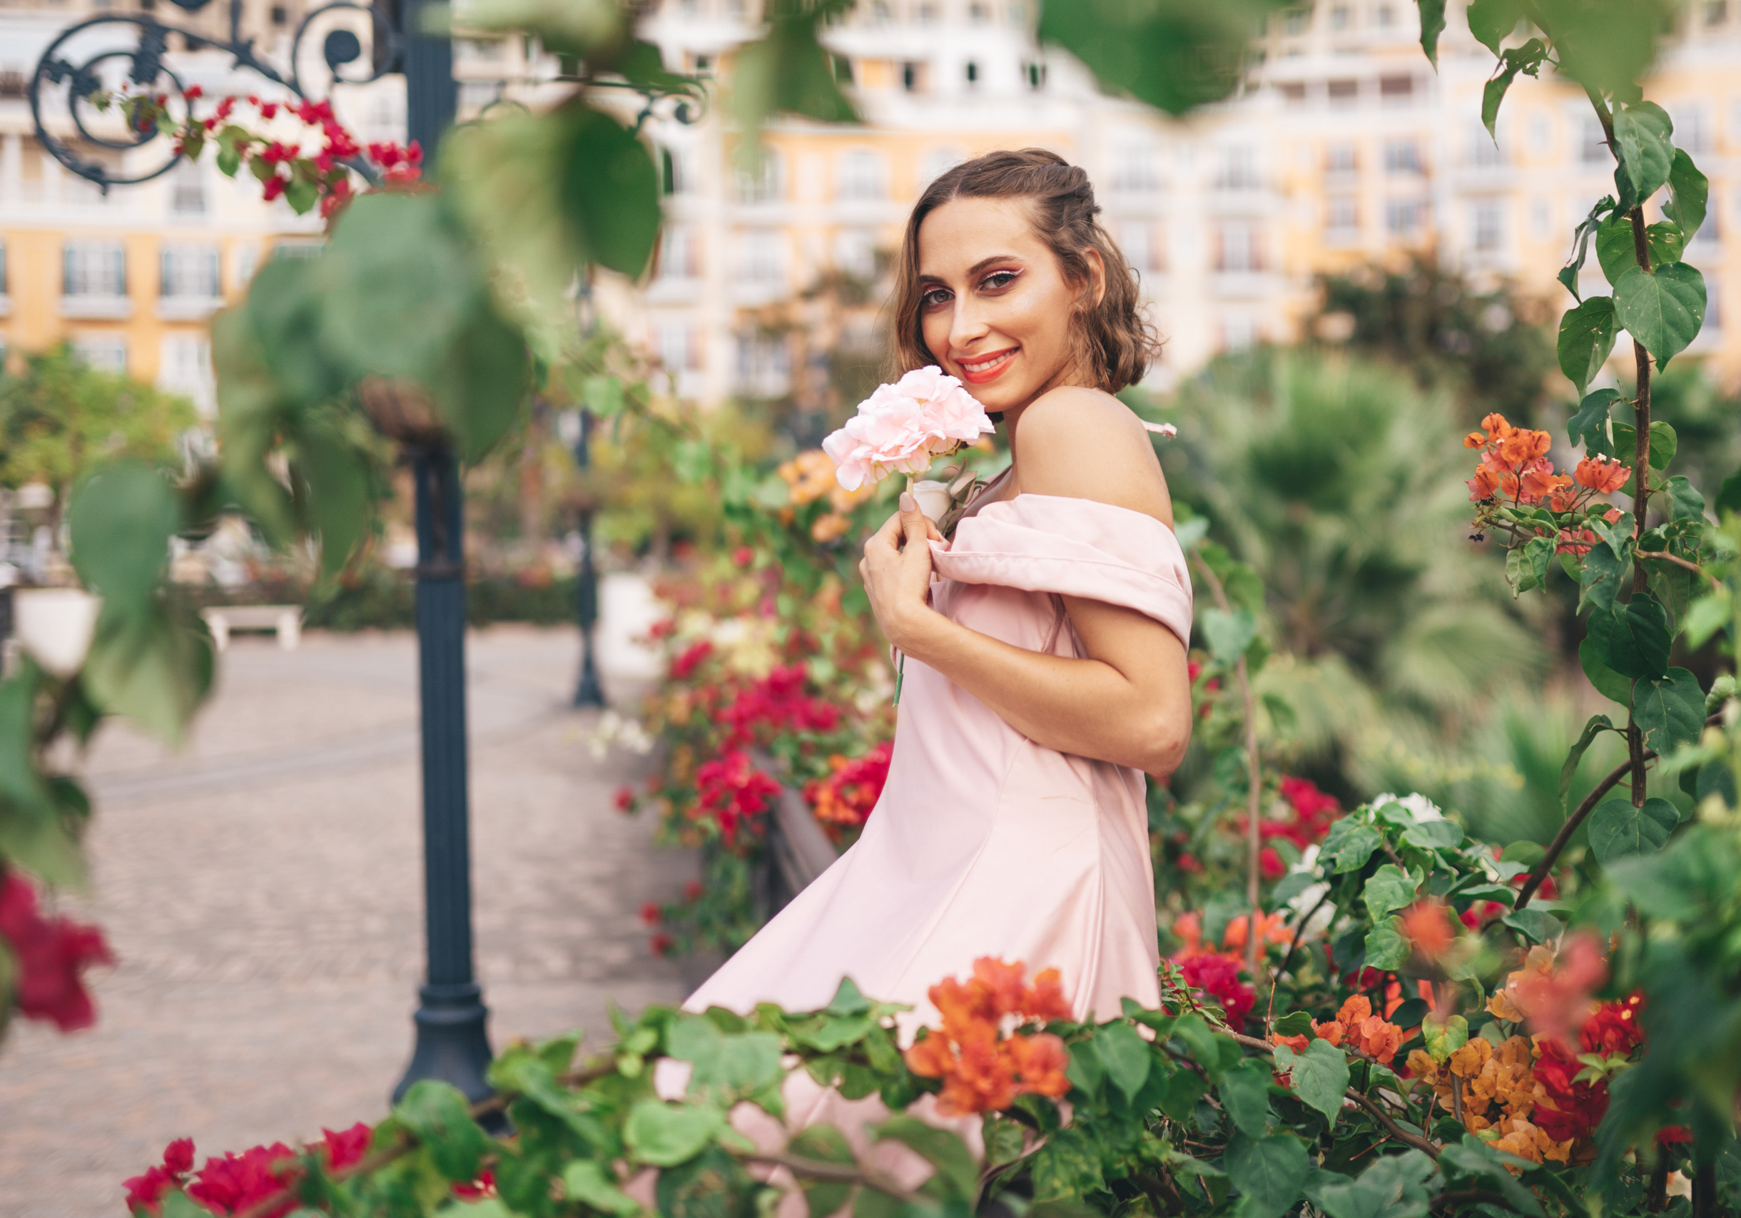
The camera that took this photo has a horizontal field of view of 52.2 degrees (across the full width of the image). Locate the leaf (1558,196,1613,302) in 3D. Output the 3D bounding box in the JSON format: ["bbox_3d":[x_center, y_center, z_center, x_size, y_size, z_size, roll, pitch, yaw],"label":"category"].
[{"bbox_3d":[0.624,-0.313,1.550,0.035,0.093,0.040,20,-4,-44],"label":"leaf"}]

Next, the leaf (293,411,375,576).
[{"bbox_3d":[-0.260,-0.054,0.860,0.040,0.078,0.025,-2,2,-37],"label":"leaf"}]

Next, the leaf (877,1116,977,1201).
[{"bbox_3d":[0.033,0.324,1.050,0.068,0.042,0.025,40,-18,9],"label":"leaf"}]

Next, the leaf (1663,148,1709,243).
[{"bbox_3d":[0.692,-0.351,1.510,0.043,0.080,0.030,-1,3,-17],"label":"leaf"}]

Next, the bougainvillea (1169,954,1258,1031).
[{"bbox_3d":[0.332,0.369,1.720,0.085,0.077,0.075,0,3,0],"label":"bougainvillea"}]

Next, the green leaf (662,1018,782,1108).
[{"bbox_3d":[-0.095,0.293,1.150,0.074,0.060,0.019,-3,-21,-7],"label":"green leaf"}]

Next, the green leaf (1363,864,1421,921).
[{"bbox_3d":[0.440,0.239,1.500,0.051,0.050,0.030,1,3,11],"label":"green leaf"}]

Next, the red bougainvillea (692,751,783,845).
[{"bbox_3d":[-0.225,0.319,3.000,0.155,0.160,0.140,-1,2,-4],"label":"red bougainvillea"}]

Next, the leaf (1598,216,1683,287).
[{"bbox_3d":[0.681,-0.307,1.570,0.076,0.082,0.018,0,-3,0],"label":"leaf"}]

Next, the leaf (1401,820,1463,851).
[{"bbox_3d":[0.585,0.235,1.850,0.064,0.036,0.045,0,2,18],"label":"leaf"}]

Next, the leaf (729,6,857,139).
[{"bbox_3d":[-0.038,-0.260,0.860,0.060,0.064,0.030,-1,2,-2],"label":"leaf"}]

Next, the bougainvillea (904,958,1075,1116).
[{"bbox_3d":[0.075,0.272,1.130,0.105,0.100,0.090,-1,2,0],"label":"bougainvillea"}]

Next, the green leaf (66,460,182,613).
[{"bbox_3d":[-0.370,-0.036,0.880,0.054,0.075,0.022,-1,2,-23],"label":"green leaf"}]

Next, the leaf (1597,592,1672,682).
[{"bbox_3d":[0.656,0.024,1.530,0.065,0.072,0.017,-25,-6,7],"label":"leaf"}]

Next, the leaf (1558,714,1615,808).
[{"bbox_3d":[0.626,0.134,1.550,0.026,0.086,0.042,25,0,-11],"label":"leaf"}]

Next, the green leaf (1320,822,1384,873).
[{"bbox_3d":[0.406,0.202,1.500,0.054,0.045,0.035,1,3,17],"label":"green leaf"}]

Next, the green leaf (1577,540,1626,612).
[{"bbox_3d":[0.626,-0.026,1.520,0.045,0.062,0.025,0,2,22],"label":"green leaf"}]

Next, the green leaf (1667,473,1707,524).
[{"bbox_3d":[0.722,-0.098,1.570,0.034,0.046,0.025,-2,-18,-13],"label":"green leaf"}]

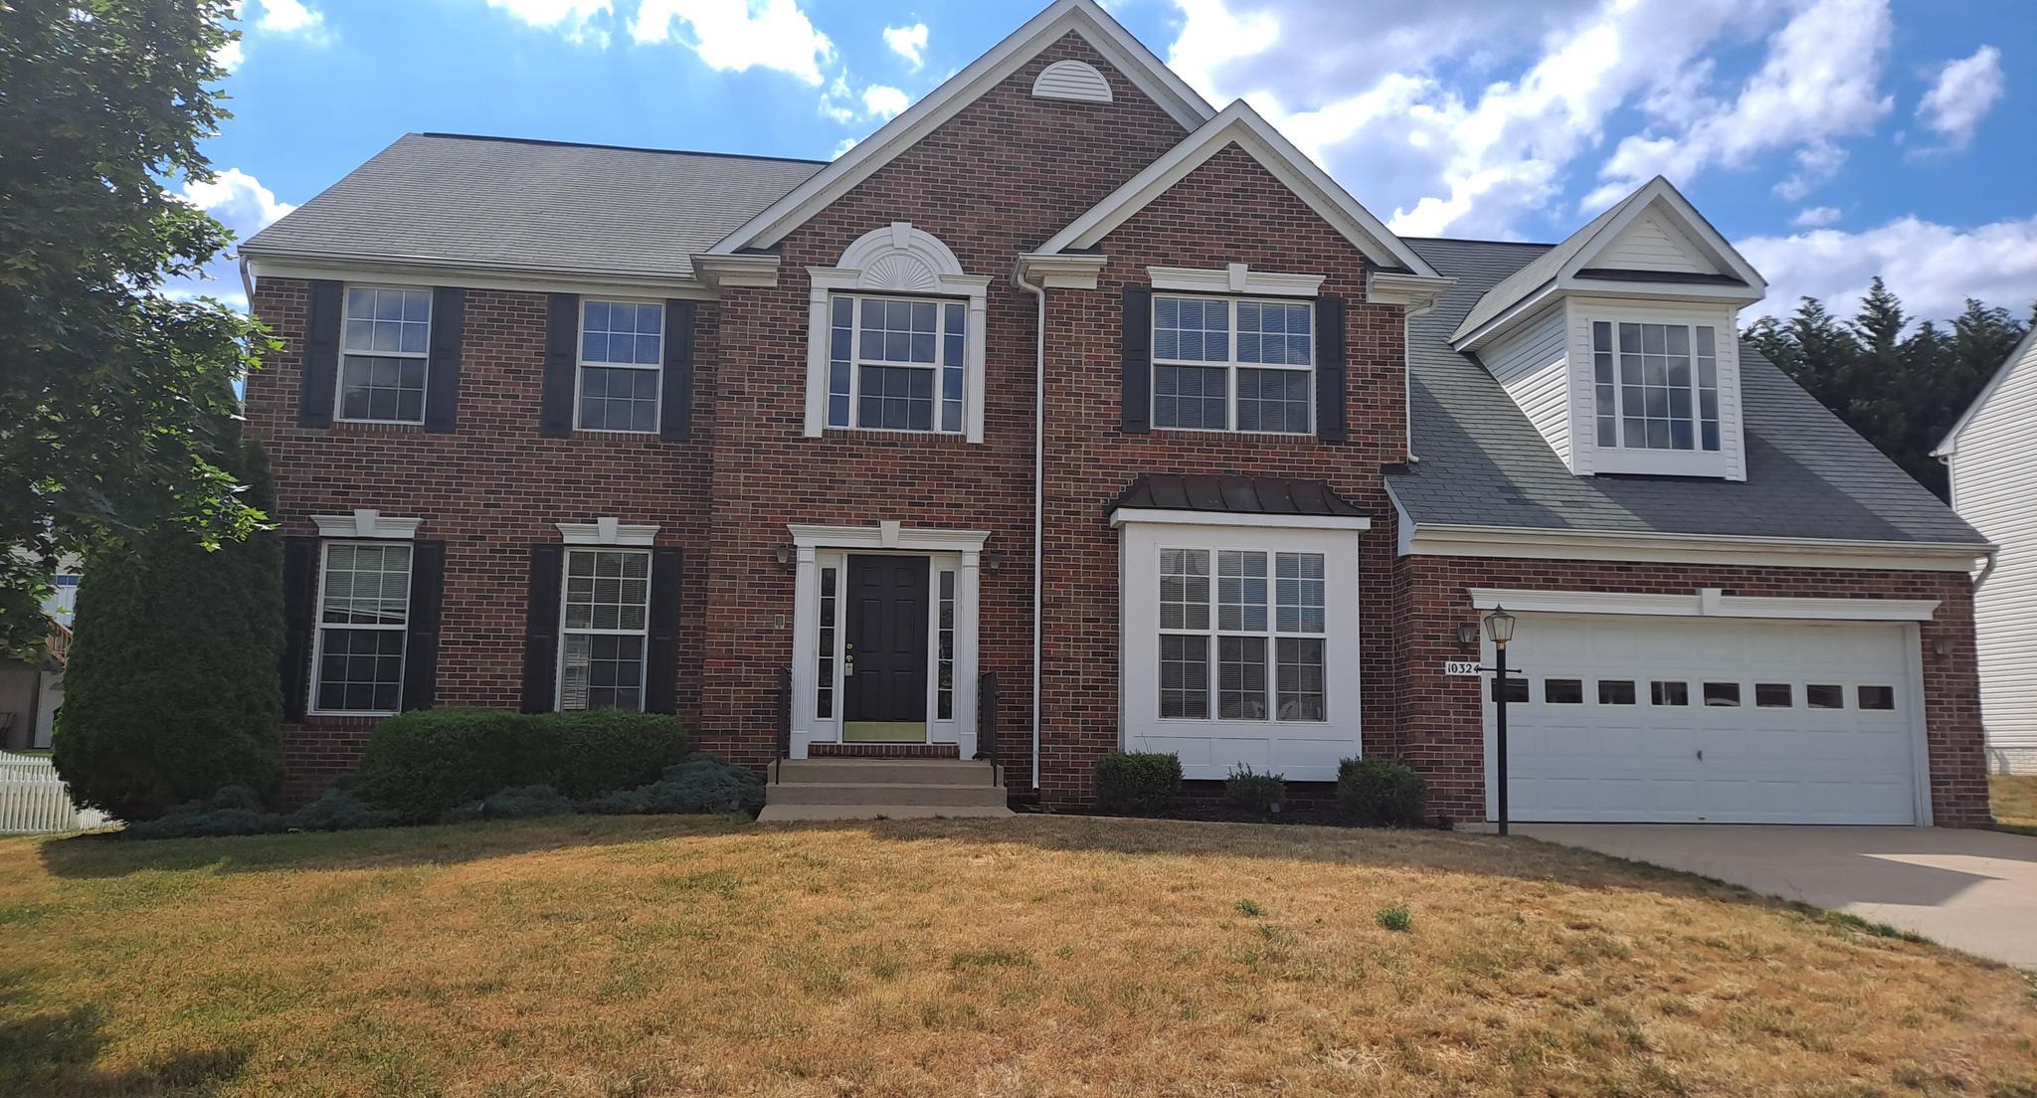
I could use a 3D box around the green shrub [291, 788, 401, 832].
[{"bbox_3d":[-6.204,2.402,13.583,0.880,0.373,0.820,2,-7,-7],"label":"green shrub"}]

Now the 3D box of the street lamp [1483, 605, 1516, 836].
[{"bbox_3d":[4.500,1.583,13.696,0.280,2.148,0.280,2,-7,-7],"label":"street lamp"}]

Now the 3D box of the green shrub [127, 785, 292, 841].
[{"bbox_3d":[-7.258,2.361,13.197,1.280,0.450,1.000,2,-7,-7],"label":"green shrub"}]

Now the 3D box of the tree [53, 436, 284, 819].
[{"bbox_3d":[-8.116,0.719,14.193,1.950,3.790,1.900,2,-7,-7],"label":"tree"}]

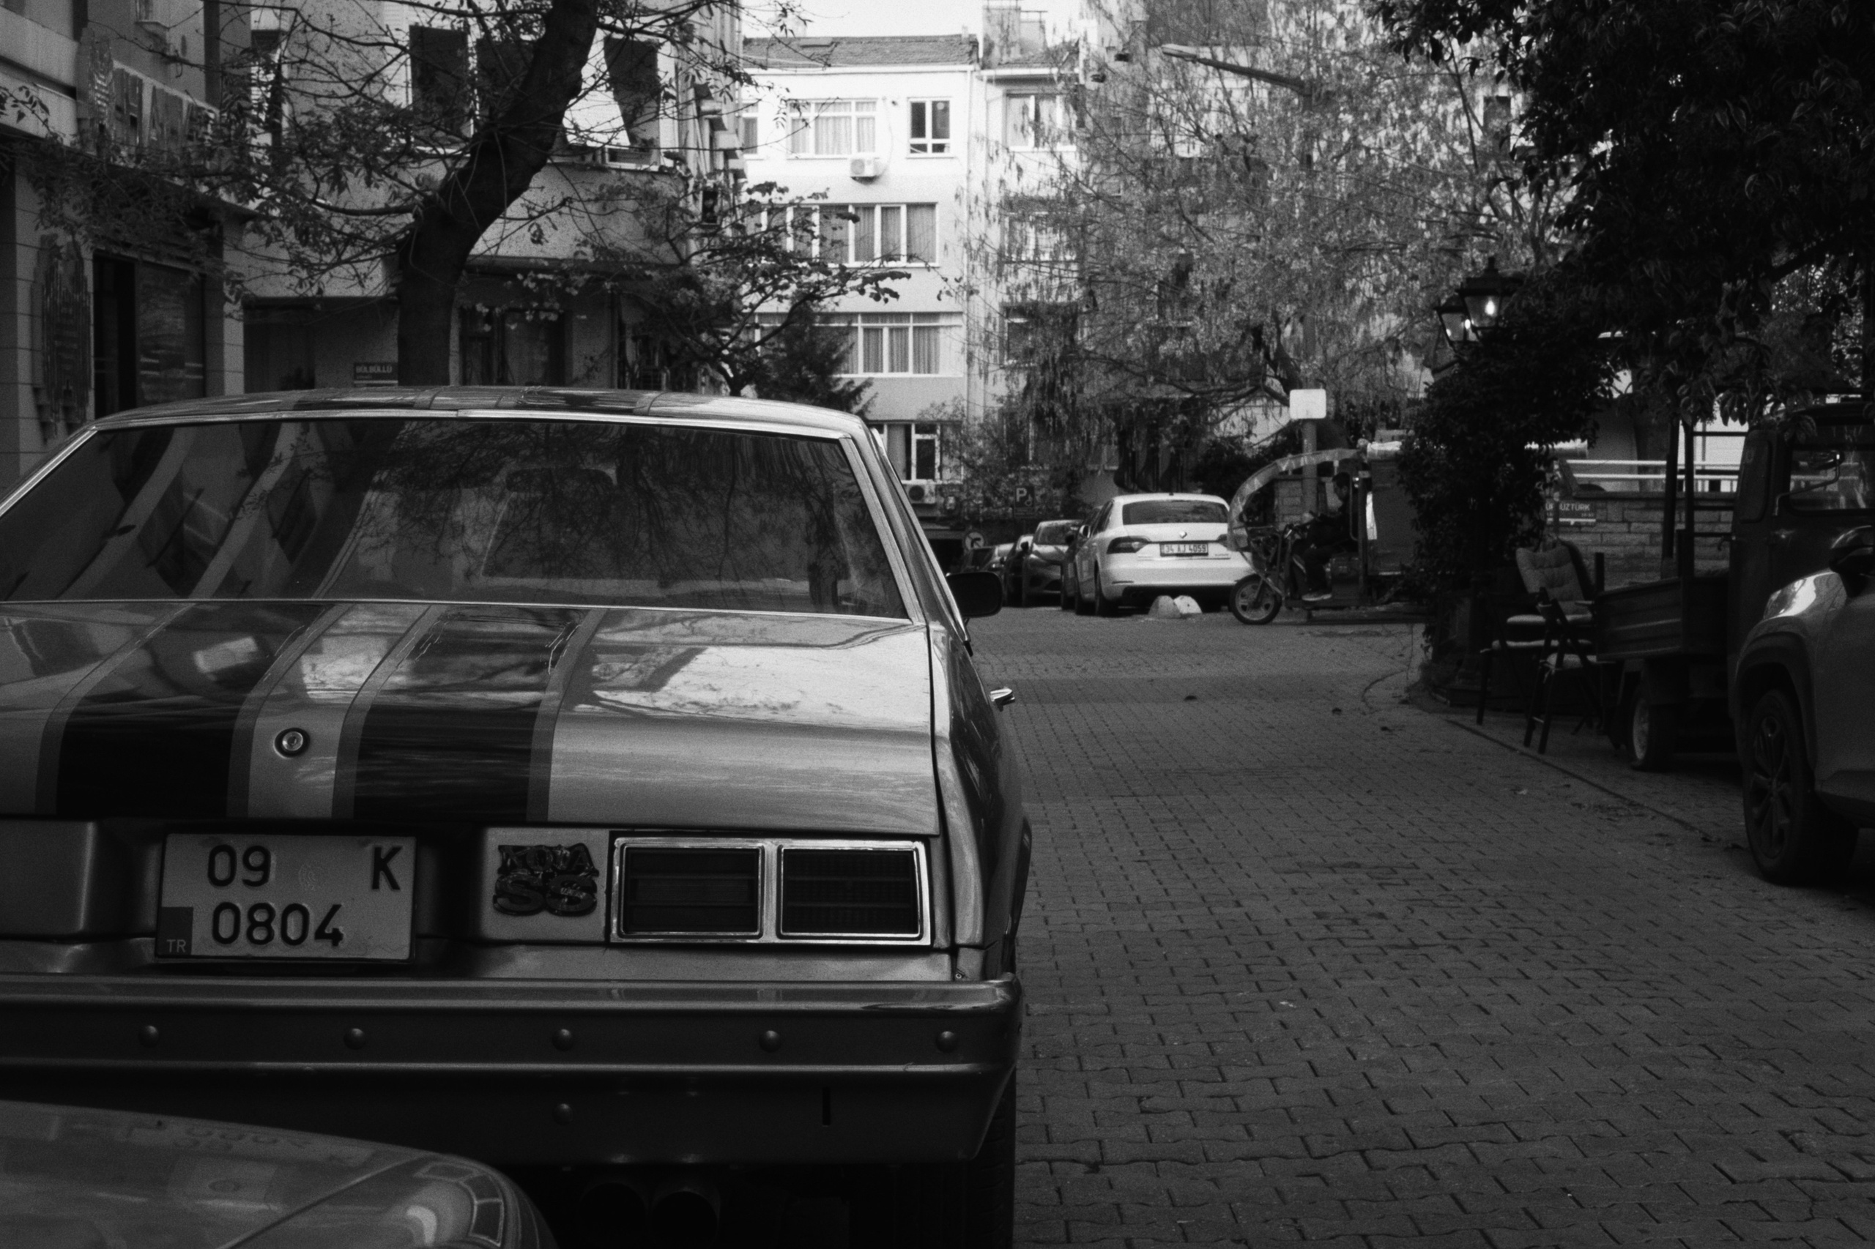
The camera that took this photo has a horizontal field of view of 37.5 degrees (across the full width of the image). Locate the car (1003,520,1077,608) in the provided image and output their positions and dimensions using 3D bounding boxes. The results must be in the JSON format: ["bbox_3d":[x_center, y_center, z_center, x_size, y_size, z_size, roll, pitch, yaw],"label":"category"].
[{"bbox_3d":[2.200,-1.100,47.600,1.800,1.470,4.350,0,2,-3],"label":"car"}]

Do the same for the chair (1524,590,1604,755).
[{"bbox_3d":[3.310,0.245,14.350,0.530,0.830,0.470,0,2,3],"label":"chair"}]

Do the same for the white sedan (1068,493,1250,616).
[{"bbox_3d":[2.700,-0.860,33.000,1.840,1.465,4.750,0,2,-1],"label":"white sedan"}]

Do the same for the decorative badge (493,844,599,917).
[{"bbox_3d":[-0.473,0.309,3.330,0.128,0.090,0.013,1,-12,-1],"label":"decorative badge"}]

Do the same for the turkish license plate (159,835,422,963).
[{"bbox_3d":[-0.782,0.329,3.325,0.305,0.152,0.012,1,-12,-1],"label":"turkish license plate"}]

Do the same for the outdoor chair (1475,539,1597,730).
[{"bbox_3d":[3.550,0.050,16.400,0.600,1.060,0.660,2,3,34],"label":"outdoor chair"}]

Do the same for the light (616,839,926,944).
[{"bbox_3d":[-0.201,0.325,3.355,0.375,0.130,0.060,1,-12,-2],"label":"light"}]

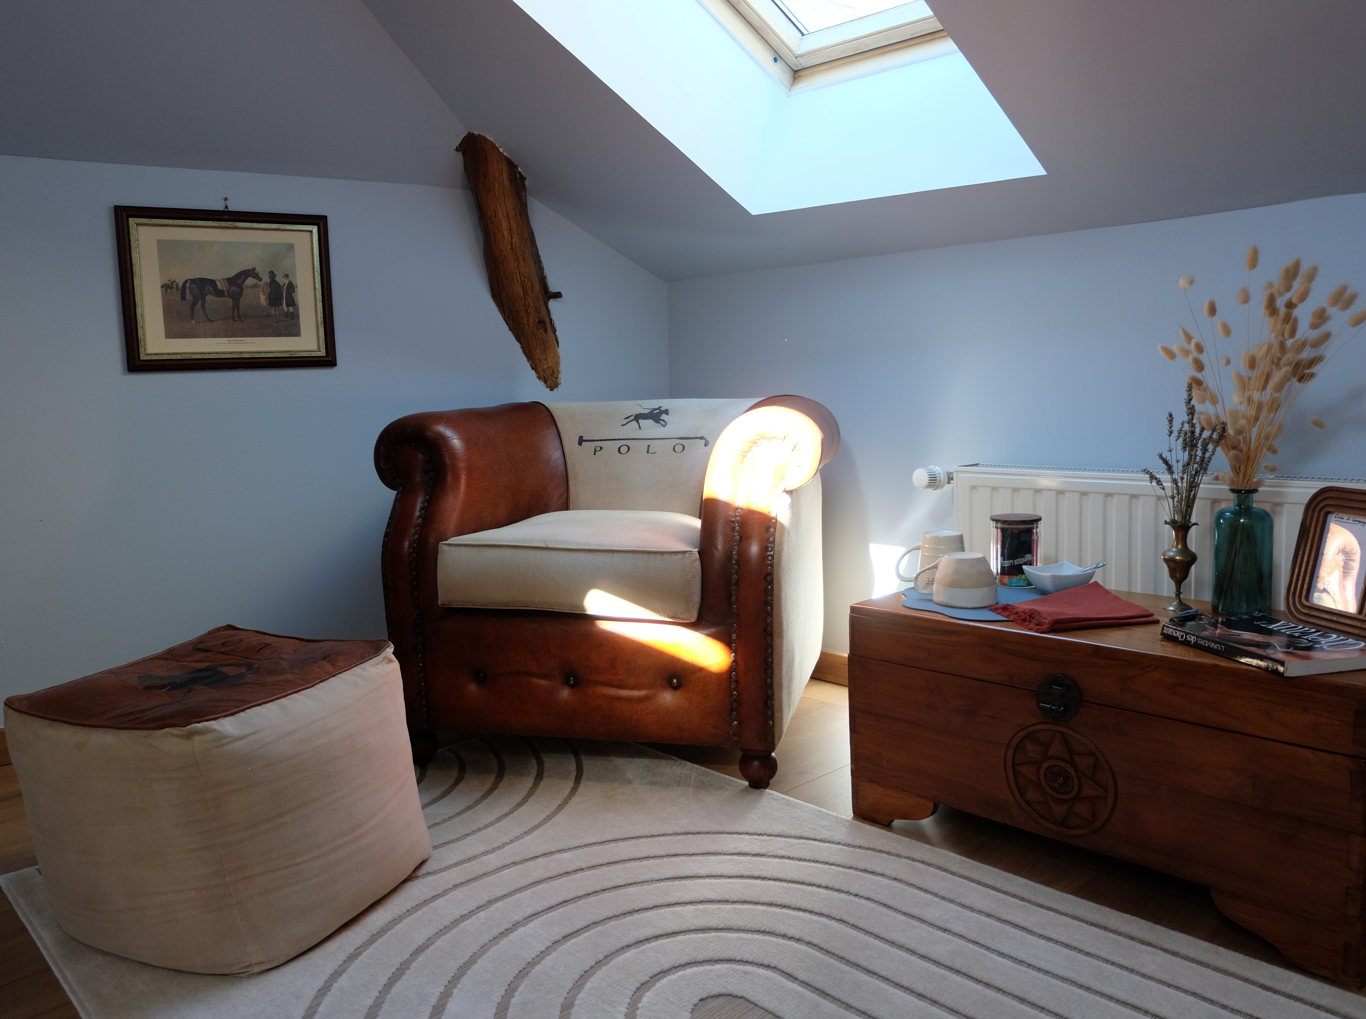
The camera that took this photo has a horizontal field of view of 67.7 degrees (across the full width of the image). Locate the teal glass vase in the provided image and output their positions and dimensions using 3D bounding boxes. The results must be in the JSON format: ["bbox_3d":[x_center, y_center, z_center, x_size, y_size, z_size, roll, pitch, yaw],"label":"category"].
[{"bbox_3d":[0.963,0.072,1.754,0.095,0.207,0.095,-2,7,0],"label":"teal glass vase"}]

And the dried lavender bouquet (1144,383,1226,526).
[{"bbox_3d":[0.867,-0.075,1.759,0.130,0.280,0.105,0,7,13],"label":"dried lavender bouquet"}]

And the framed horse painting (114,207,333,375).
[{"bbox_3d":[-1.062,-0.512,2.396,0.455,0.367,0.025,-5,7,-29],"label":"framed horse painting"}]

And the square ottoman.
[{"bbox_3d":[-0.742,0.450,1.685,0.443,0.390,0.471,1,7,22],"label":"square ottoman"}]

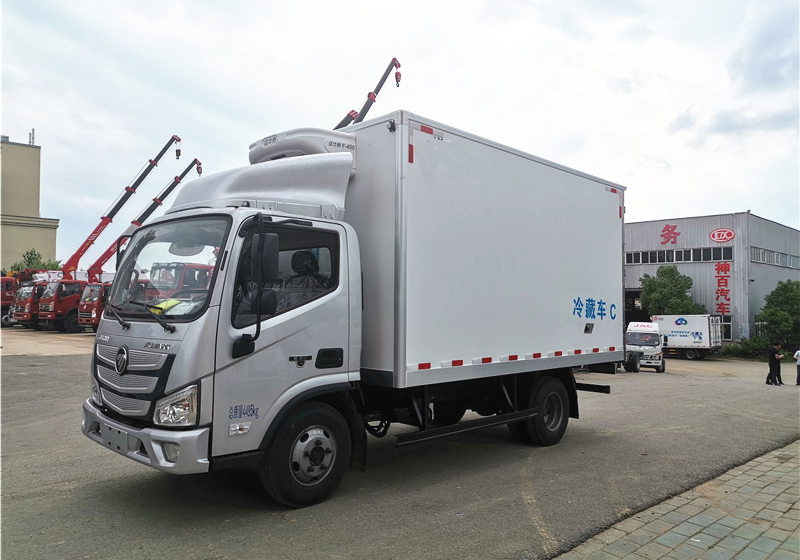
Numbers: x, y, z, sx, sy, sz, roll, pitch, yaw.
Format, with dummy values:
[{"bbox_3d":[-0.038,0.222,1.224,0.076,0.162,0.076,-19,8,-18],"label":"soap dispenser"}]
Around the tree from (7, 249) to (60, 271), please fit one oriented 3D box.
[{"bbox_3d":[-28.600,0.400,47.000,4.000,5.500,4.000,2,-3,-30],"label":"tree"}]

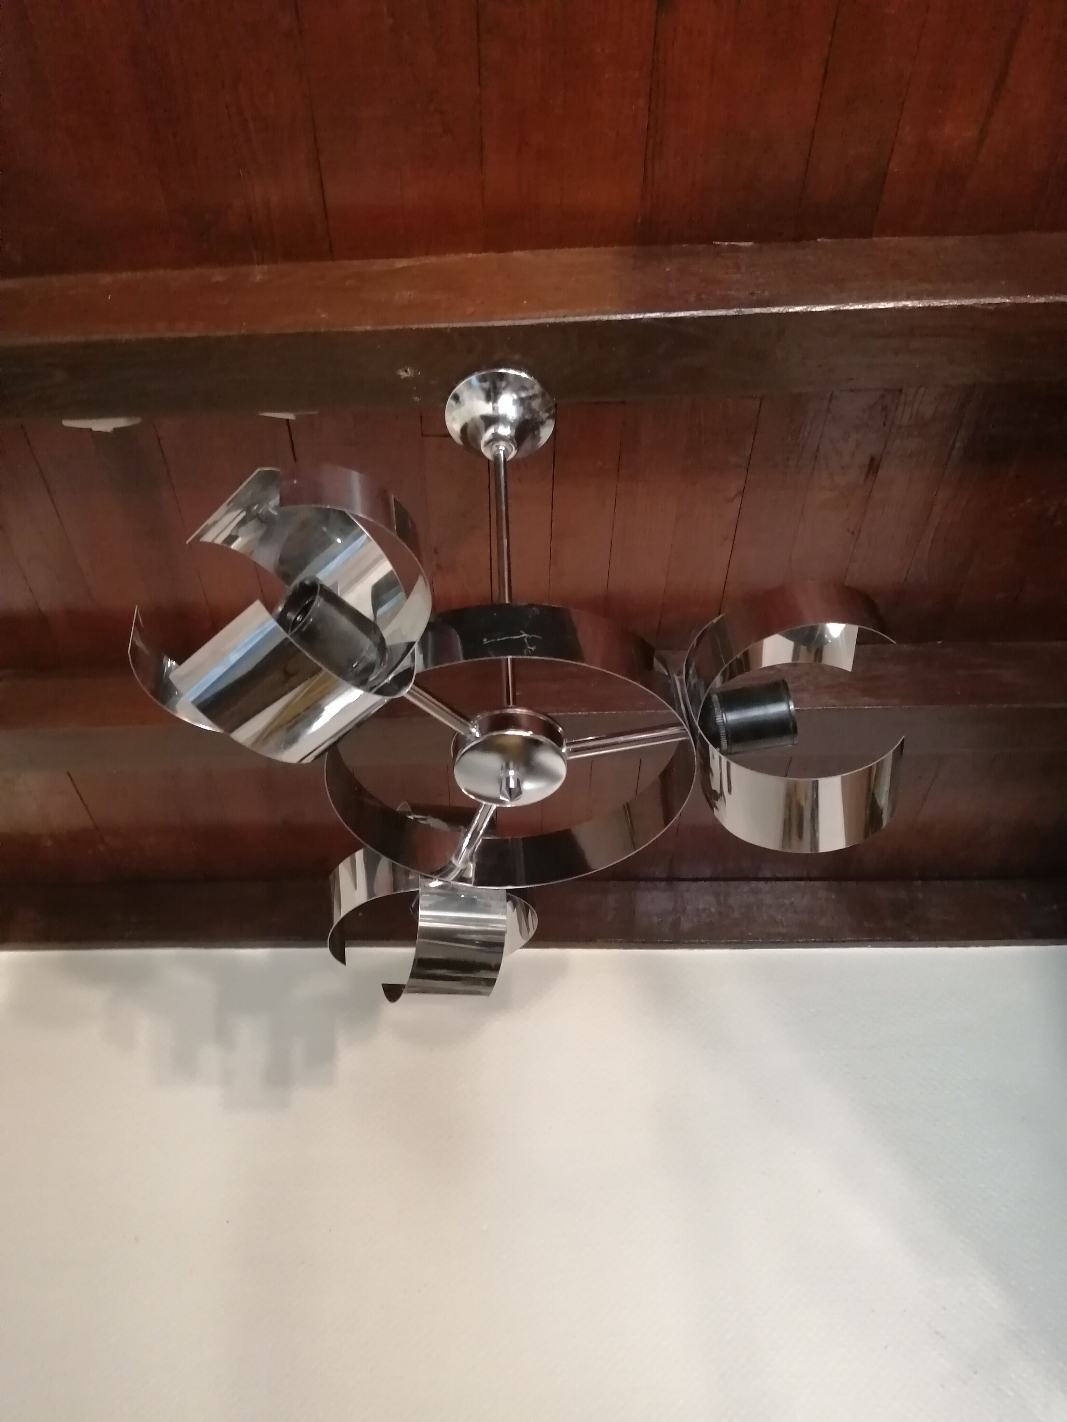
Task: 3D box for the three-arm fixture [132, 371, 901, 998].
[{"bbox_3d":[0.003,-0.082,0.834,0.445,0.480,0.445,-2,-43,-2],"label":"three-arm fixture"}]

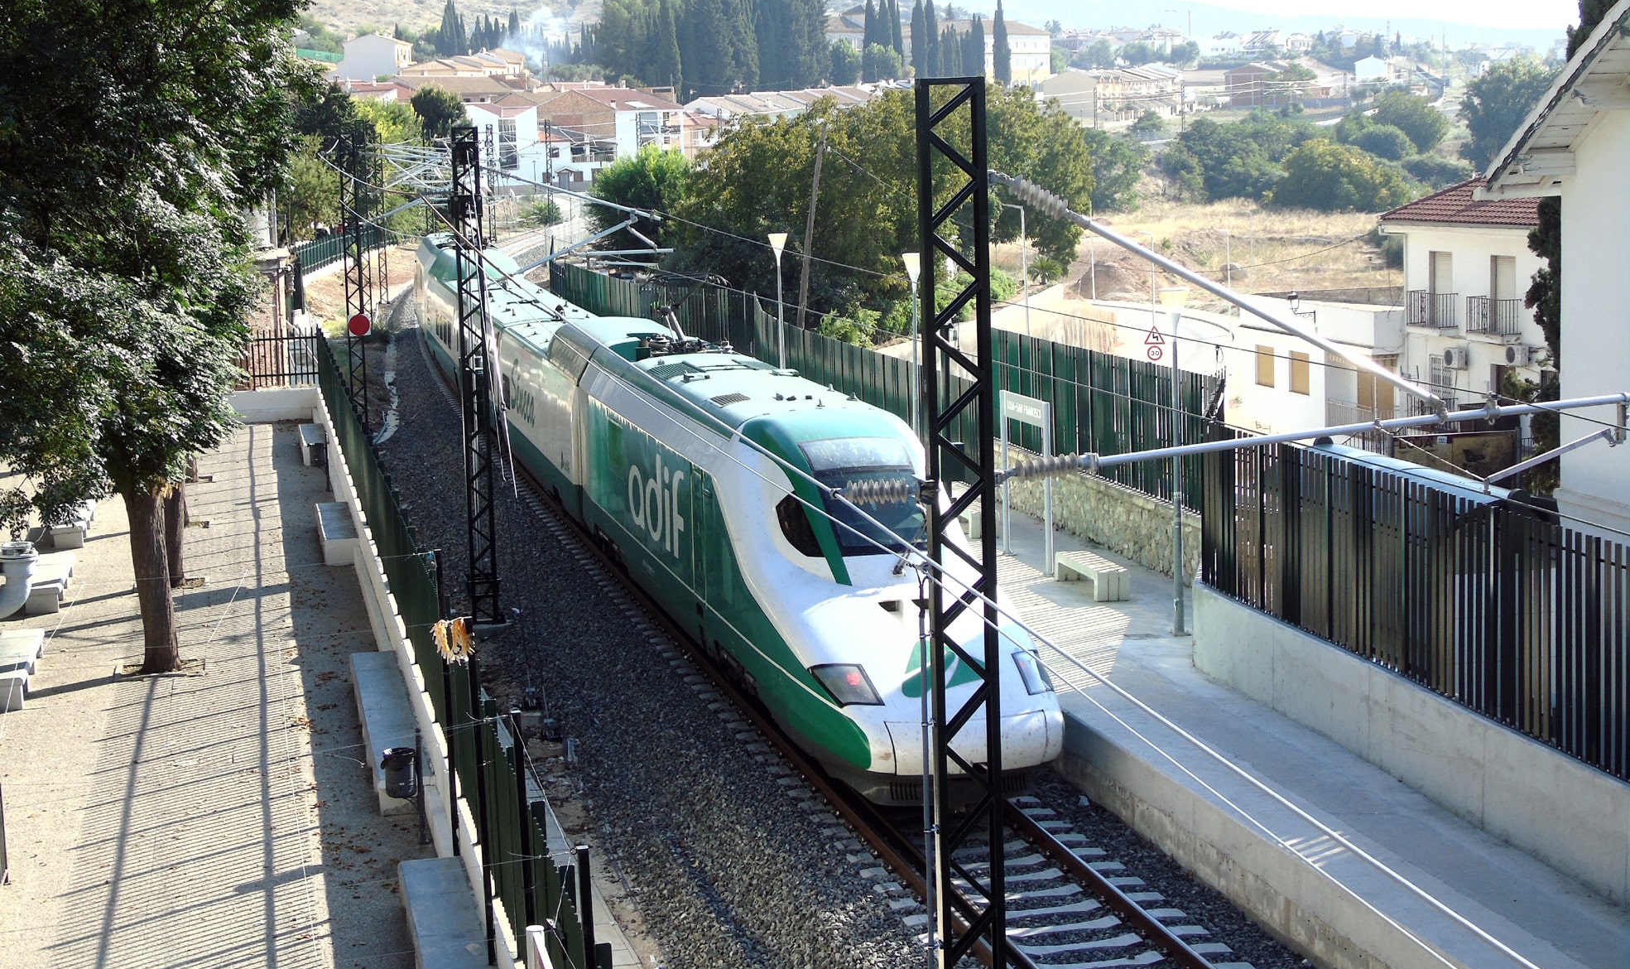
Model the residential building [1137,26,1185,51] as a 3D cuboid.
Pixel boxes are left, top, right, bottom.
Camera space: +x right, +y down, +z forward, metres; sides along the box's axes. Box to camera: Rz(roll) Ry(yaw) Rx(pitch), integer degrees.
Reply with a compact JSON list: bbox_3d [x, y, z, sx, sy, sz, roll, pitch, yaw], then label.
[{"bbox_3d":[106.000,-136.300,780.000,14.000,9.000,12.000,-1,7,8],"label":"residential building"}]

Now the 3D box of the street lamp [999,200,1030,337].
[{"bbox_3d":[7.252,-7.086,92.375,1.050,6.000,0.250,-1,7,5],"label":"street lamp"}]

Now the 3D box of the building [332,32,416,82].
[{"bbox_3d":[-75.700,-72.900,435.000,11.000,8.200,10.000,0,7,14],"label":"building"}]

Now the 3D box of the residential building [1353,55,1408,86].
[{"bbox_3d":[138.600,-101.200,624.000,11.000,7.800,9.500,-8,9,-40],"label":"residential building"}]

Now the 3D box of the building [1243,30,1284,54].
[{"bbox_3d":[141.275,-139.146,800.000,10.000,8.000,9.500,6,11,43],"label":"building"}]

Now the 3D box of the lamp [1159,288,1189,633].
[{"bbox_3d":[4.759,-0.286,33.375,0.410,4.580,0.410,-2,8,0],"label":"lamp"}]

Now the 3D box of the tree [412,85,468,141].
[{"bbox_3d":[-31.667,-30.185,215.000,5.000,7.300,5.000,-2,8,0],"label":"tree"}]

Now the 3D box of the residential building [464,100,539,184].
[{"bbox_3d":[-37.400,-40.400,303.000,9.000,10.200,10.500,-3,7,-7],"label":"residential building"}]

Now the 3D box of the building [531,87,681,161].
[{"bbox_3d":[-24.800,-41.600,308.000,11.500,10.800,13.500,-9,10,-44],"label":"building"}]

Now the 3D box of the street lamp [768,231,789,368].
[{"bbox_3d":[-0.654,-2.789,51.323,0.400,4.580,0.400,-2,8,0],"label":"street lamp"}]

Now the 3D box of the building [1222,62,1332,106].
[{"bbox_3d":[92.100,-79.500,506.000,14.500,9.000,15.500,2,8,28],"label":"building"}]

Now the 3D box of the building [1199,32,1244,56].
[{"bbox_3d":[128.050,-138.345,800.000,11.500,8.000,10.000,4,10,35],"label":"building"}]

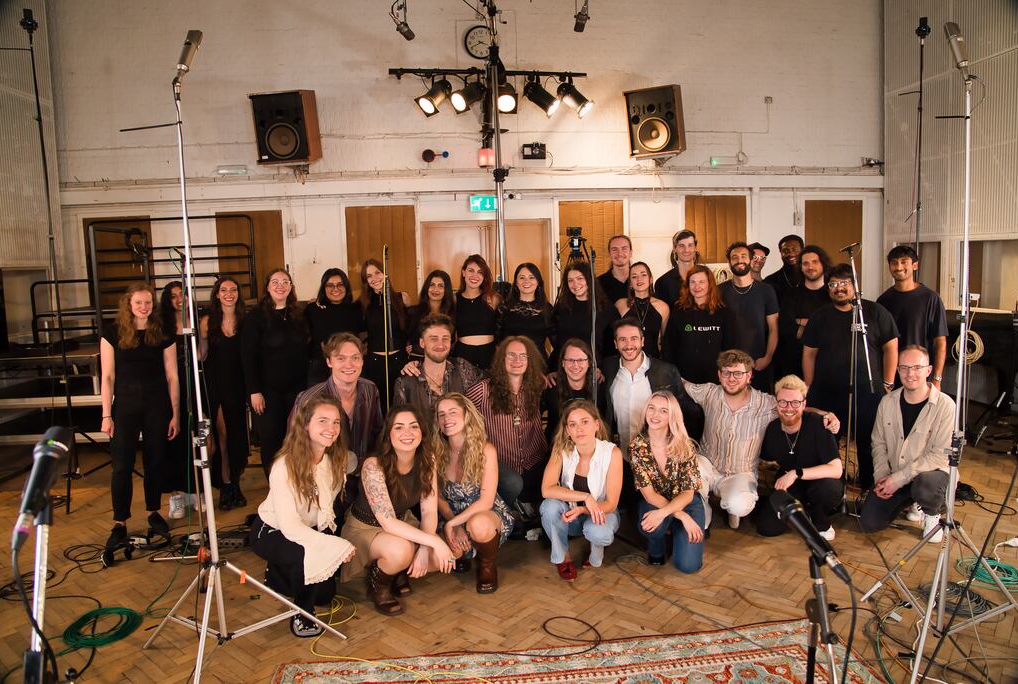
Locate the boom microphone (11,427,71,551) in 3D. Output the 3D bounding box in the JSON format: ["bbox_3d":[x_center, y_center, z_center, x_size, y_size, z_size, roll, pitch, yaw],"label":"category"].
[{"bbox_3d":[-0.705,0.214,1.028,0.053,0.053,0.235,22,28,-29],"label":"boom microphone"}]

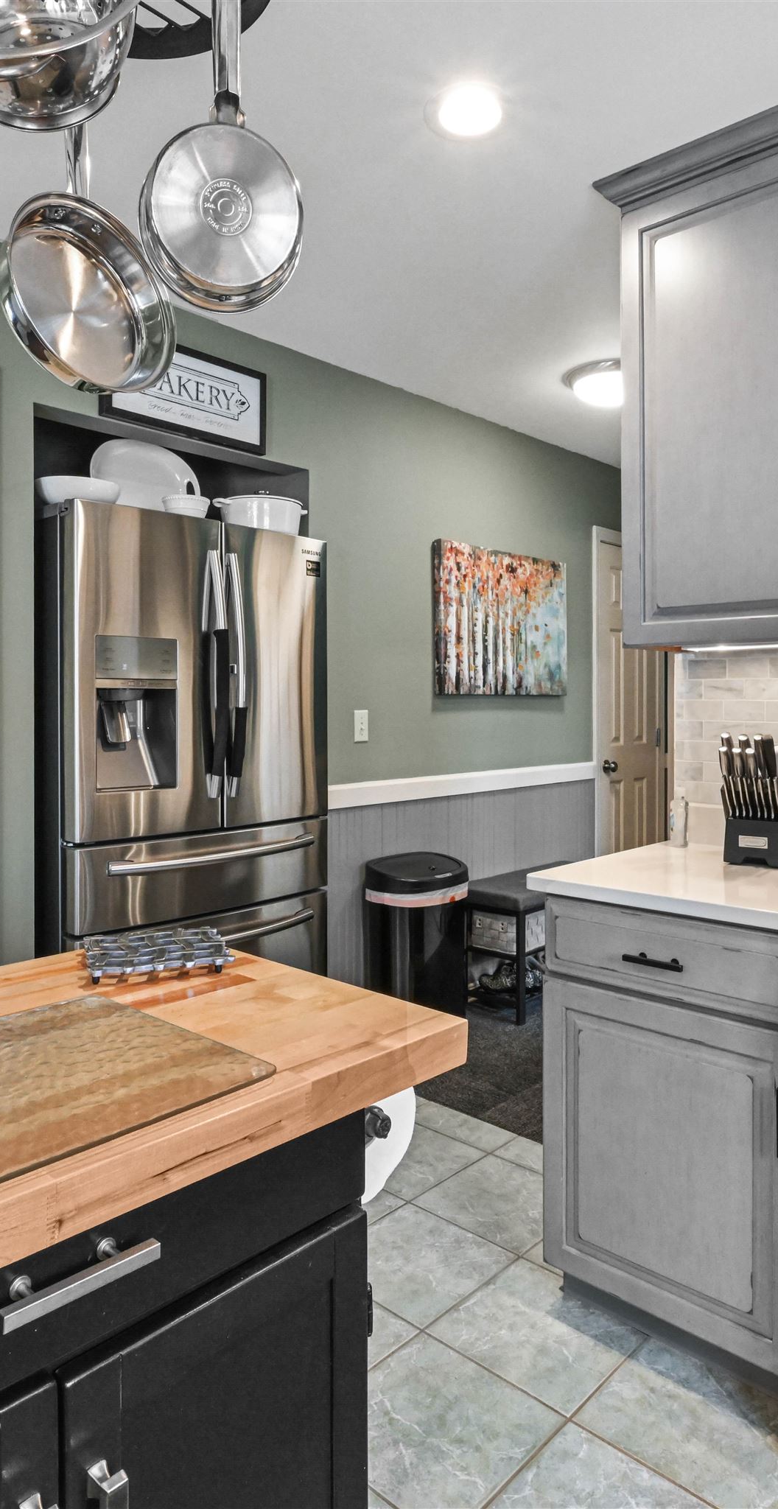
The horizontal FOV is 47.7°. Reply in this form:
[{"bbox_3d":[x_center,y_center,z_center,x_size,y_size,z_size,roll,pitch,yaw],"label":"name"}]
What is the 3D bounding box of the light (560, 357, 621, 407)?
[{"bbox_3d":[0.854,-1.351,3.277,0.395,0.111,0.395,2,2,43],"label":"light"}]

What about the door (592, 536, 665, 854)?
[{"bbox_3d":[1.266,-0.028,4.665,0.061,2.076,0.648,2,2,43],"label":"door"}]

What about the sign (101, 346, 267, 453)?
[{"bbox_3d":[-0.612,-1.130,2.743,0.025,0.262,0.603,2,2,43],"label":"sign"}]

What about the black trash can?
[{"bbox_3d":[0.102,0.763,3.214,0.304,0.689,0.395,2,2,43],"label":"black trash can"}]

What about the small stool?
[{"bbox_3d":[0.699,0.816,3.874,0.284,0.511,0.790,2,2,43],"label":"small stool"}]

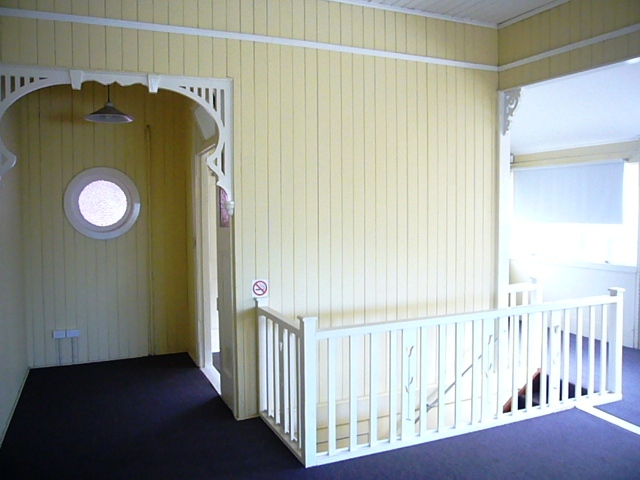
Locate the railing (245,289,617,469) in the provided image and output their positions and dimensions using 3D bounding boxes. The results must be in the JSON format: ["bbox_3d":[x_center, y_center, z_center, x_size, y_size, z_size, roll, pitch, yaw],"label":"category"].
[{"bbox_3d":[1.028,0.872,4.135,2.838,0.932,0.916,-2,5,-24],"label":"railing"}]

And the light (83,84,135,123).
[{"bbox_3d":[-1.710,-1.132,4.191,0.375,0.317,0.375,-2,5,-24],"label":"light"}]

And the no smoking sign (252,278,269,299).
[{"bbox_3d":[-0.448,0.377,3.943,0.116,0.145,0.008,-2,5,-24],"label":"no smoking sign"}]

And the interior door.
[{"bbox_3d":[-0.744,0.335,4.156,0.045,2.038,0.528,-2,5,-24],"label":"interior door"}]

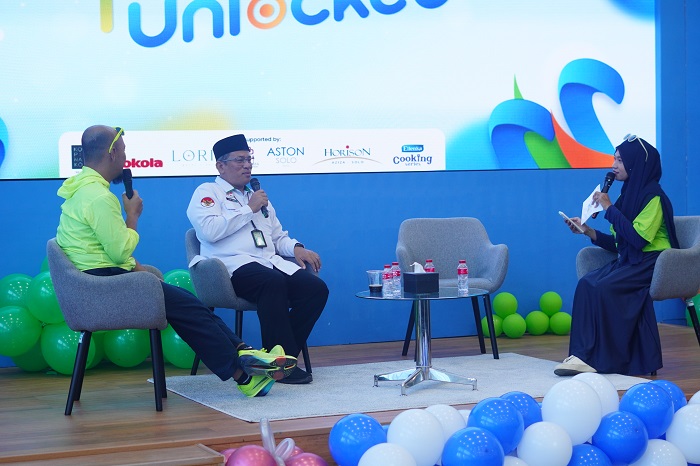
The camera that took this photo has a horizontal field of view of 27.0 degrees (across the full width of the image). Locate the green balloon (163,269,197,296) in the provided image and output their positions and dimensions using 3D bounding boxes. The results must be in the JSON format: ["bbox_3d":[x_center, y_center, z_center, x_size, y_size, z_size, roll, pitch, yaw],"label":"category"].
[{"bbox_3d":[-0.985,0.349,8.470,0.275,0.285,0.275,-1,3,0],"label":"green balloon"}]

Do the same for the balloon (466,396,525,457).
[{"bbox_3d":[0.634,0.841,6.330,0.245,0.250,0.245,-1,3,0],"label":"balloon"}]

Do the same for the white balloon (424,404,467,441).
[{"bbox_3d":[0.377,0.831,6.100,0.226,0.234,0.226,-1,2,0],"label":"white balloon"}]

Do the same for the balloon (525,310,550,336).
[{"bbox_3d":[1.206,0.579,9.350,0.152,0.158,0.152,-1,2,0],"label":"balloon"}]

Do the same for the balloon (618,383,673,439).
[{"bbox_3d":[1.328,0.798,6.520,0.247,0.250,0.247,-1,3,0],"label":"balloon"}]

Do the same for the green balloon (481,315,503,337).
[{"bbox_3d":[0.928,0.609,9.500,0.145,0.150,0.145,-1,3,0],"label":"green balloon"}]

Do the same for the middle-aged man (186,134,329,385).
[{"bbox_3d":[-0.467,0.123,7.668,0.600,1.270,0.780,-3,2,-43],"label":"middle-aged man"}]

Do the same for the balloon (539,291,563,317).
[{"bbox_3d":[1.322,0.463,9.580,0.148,0.160,0.148,-1,3,0],"label":"balloon"}]

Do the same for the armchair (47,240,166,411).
[{"bbox_3d":[-1.099,0.407,6.736,0.580,0.785,0.620,-1,2,-5],"label":"armchair"}]

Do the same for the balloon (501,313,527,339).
[{"bbox_3d":[1.045,0.590,9.250,0.152,0.160,0.152,-1,2,0],"label":"balloon"}]

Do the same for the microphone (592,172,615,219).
[{"bbox_3d":[1.365,-0.202,7.850,0.052,0.262,0.052,22,-9,0],"label":"microphone"}]

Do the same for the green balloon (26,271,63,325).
[{"bbox_3d":[-1.621,0.353,7.950,0.270,0.284,0.270,-1,2,0],"label":"green balloon"}]

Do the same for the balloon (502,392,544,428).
[{"bbox_3d":[0.744,0.823,6.500,0.233,0.240,0.233,-1,3,0],"label":"balloon"}]

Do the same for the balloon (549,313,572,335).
[{"bbox_3d":[1.359,0.584,9.360,0.151,0.151,0.151,-1,2,0],"label":"balloon"}]

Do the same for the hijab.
[{"bbox_3d":[1.617,-0.177,7.950,0.300,0.670,0.350,-2,3,-17],"label":"hijab"}]

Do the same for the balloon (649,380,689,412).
[{"bbox_3d":[1.441,0.781,6.680,0.225,0.228,0.225,-1,3,0],"label":"balloon"}]

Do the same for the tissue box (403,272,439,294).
[{"bbox_3d":[0.350,0.245,7.156,0.132,0.096,0.132,-2,2,-29],"label":"tissue box"}]

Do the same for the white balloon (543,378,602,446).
[{"bbox_3d":[0.923,0.741,6.050,0.247,0.274,0.247,-1,2,0],"label":"white balloon"}]

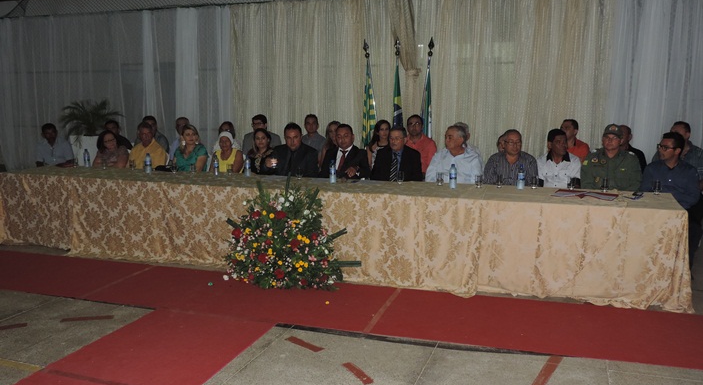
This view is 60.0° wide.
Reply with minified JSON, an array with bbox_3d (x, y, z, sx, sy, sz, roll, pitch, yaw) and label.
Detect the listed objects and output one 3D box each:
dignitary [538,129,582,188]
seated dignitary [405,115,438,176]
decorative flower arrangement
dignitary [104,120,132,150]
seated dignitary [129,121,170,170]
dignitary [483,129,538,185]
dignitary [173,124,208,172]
[{"bbox_3d":[1.840,0.066,5.508,0.480,1.261,0.760,3,10,18],"label":"dignitary"},{"bbox_3d":[0.676,-0.143,6.728,0.490,1.370,0.760,3,9,15],"label":"seated dignitary"},{"bbox_3d":[-0.483,0.323,5.132,1.120,0.910,0.440,3,9,15],"label":"decorative flower arrangement"},{"bbox_3d":[-3.063,-0.282,7.768,0.470,1.260,0.760,2,9,7],"label":"dignitary"},{"bbox_3d":[-2.301,-0.130,6.756,0.480,1.280,0.760,2,9,7],"label":"seated dignitary"},{"bbox_3d":[1.444,0.059,5.598,0.520,1.246,0.760,3,10,17],"label":"dignitary"},{"bbox_3d":[-1.866,-0.118,6.718,0.480,1.239,0.740,3,10,18],"label":"dignitary"}]

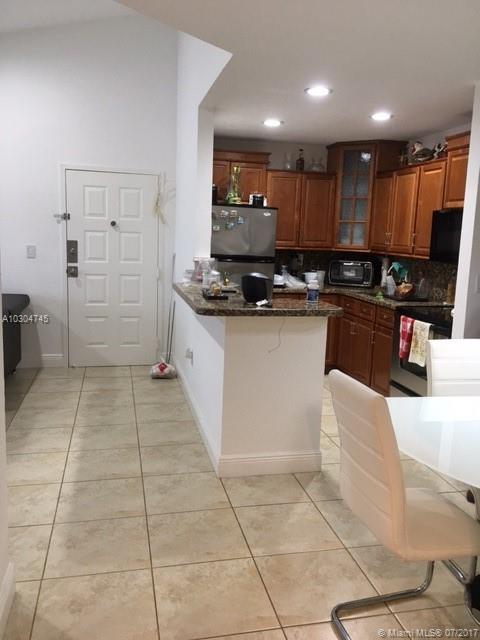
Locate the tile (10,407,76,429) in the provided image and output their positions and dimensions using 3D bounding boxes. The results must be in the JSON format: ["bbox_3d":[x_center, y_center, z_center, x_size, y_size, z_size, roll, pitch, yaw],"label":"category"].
[{"bbox_3d":[-1.511,0.772,4.172,0.452,0.014,0.452,0,9,-13],"label":"tile"}]

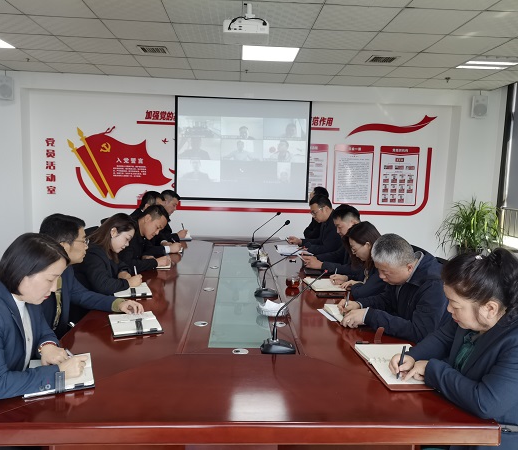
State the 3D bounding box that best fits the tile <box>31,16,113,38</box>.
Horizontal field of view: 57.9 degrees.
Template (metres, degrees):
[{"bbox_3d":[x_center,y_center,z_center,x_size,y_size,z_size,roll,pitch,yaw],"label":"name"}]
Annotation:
[{"bbox_3d":[-1.654,-1.787,4.223,0.600,0.020,0.600,2,6,-3],"label":"tile"}]

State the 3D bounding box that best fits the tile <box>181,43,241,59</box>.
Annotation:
[{"bbox_3d":[-0.483,-1.823,4.881,0.600,0.020,0.600,1,6,-3],"label":"tile"}]

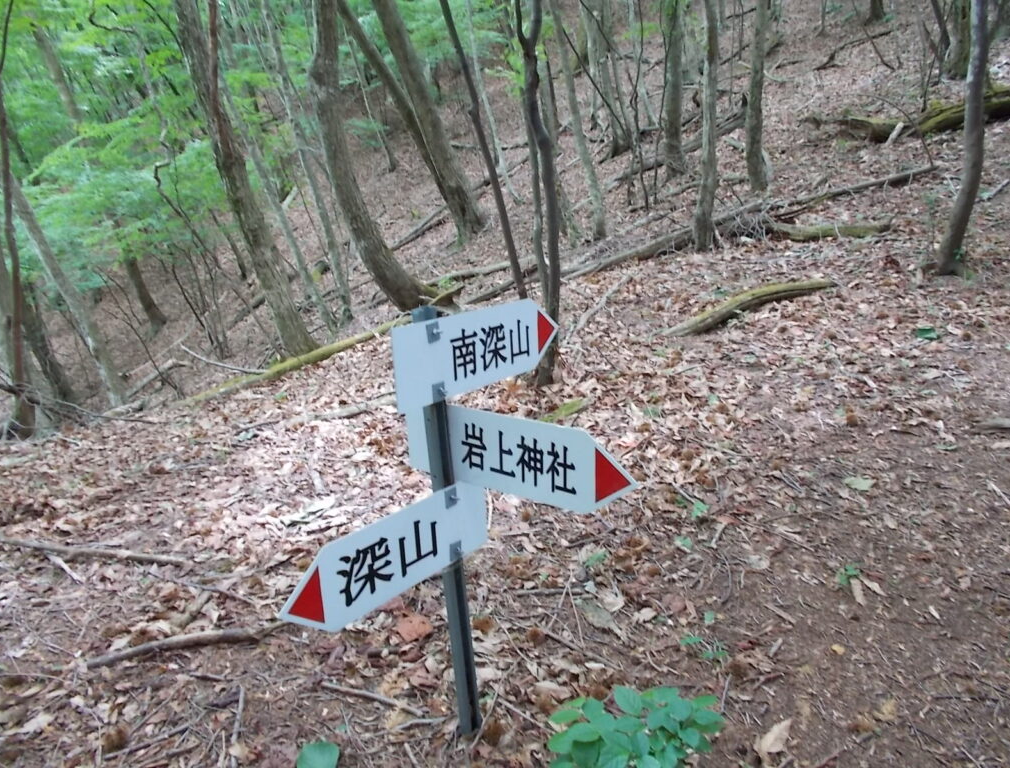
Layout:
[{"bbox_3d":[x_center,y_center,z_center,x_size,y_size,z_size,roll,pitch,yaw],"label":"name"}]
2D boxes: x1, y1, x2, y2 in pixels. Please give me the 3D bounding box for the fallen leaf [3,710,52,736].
[{"bbox_3d":[-1.346,0.958,2.171,0.115,0.025,0.065,-18,20,-28],"label":"fallen leaf"}]

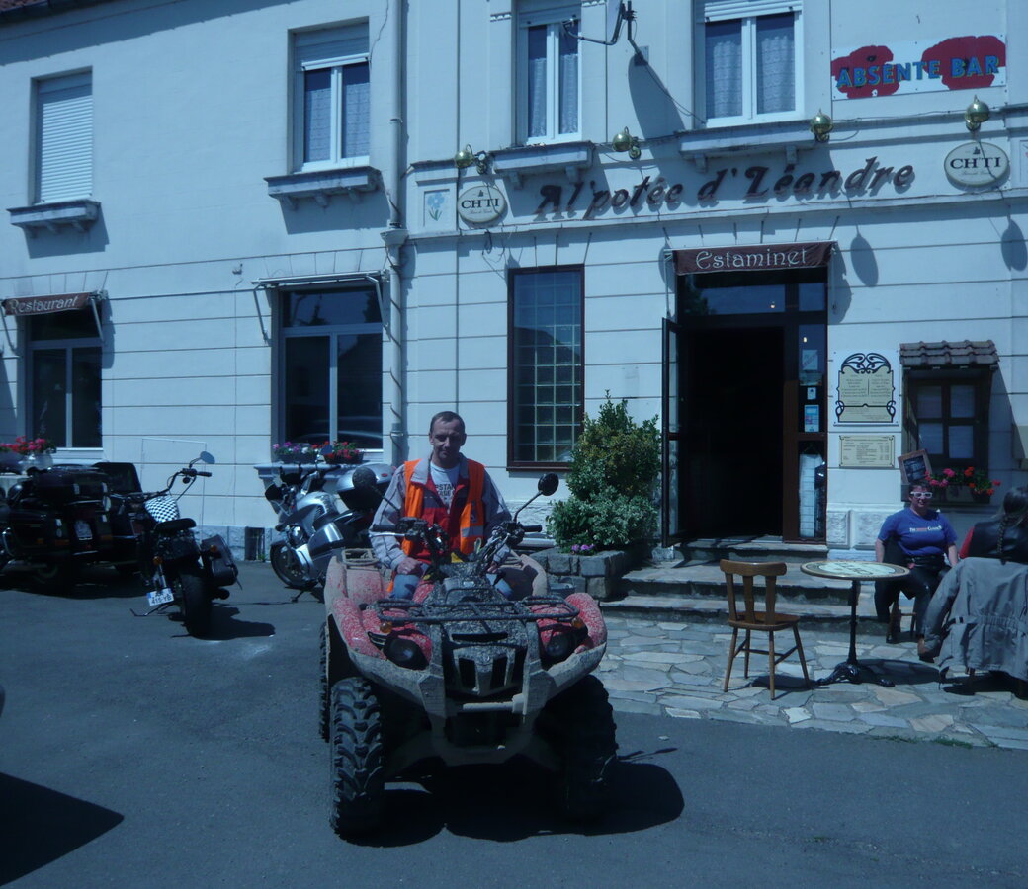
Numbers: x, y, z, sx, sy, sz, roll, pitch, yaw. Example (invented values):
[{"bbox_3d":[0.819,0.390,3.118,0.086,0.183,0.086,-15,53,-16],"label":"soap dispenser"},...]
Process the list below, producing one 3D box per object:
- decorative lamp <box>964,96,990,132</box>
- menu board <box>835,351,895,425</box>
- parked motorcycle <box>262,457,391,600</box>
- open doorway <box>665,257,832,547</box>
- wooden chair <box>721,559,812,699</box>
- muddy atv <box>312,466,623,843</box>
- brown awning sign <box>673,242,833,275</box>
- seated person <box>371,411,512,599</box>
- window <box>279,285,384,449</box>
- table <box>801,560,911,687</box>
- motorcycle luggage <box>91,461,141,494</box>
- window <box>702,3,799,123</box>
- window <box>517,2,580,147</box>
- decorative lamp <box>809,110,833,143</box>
[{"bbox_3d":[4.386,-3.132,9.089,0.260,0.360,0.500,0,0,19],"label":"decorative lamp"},{"bbox_3d":[3.571,-0.572,9.745,0.594,0.753,0.030,0,0,19],"label":"menu board"},{"bbox_3d":[-1.870,0.870,9.750,0.850,1.380,2.100,0,0,-41],"label":"parked motorcycle"},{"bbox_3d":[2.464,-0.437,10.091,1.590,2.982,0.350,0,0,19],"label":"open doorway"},{"bbox_3d":[1.548,1.140,6.000,0.450,0.830,0.490,0,0,40],"label":"wooden chair"},{"bbox_3d":[-0.310,0.854,4.665,1.180,1.450,2.070,0,0,-12],"label":"muddy atv"},{"bbox_3d":[2.456,-1.925,9.940,1.627,0.290,0.120,0,0,19],"label":"brown awning sign"},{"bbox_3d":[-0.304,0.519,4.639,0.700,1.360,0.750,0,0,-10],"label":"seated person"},{"bbox_3d":[-2.240,-0.920,11.750,1.431,1.997,0.150,0,0,19],"label":"window"},{"bbox_3d":[2.289,1.206,6.426,0.730,0.735,0.730,0,0,0],"label":"table"},{"bbox_3d":[-4.230,0.352,10.200,0.550,0.380,0.400,0,0,-37],"label":"motorcycle luggage"},{"bbox_3d":[2.499,-4.092,10.161,0.999,1.351,0.150,0,0,19],"label":"window"},{"bbox_3d":[0.394,-4.248,10.866,0.723,1.658,0.150,0,0,19],"label":"window"},{"bbox_3d":[3.055,-3.174,9.551,0.220,0.300,0.420,0,0,19],"label":"decorative lamp"}]

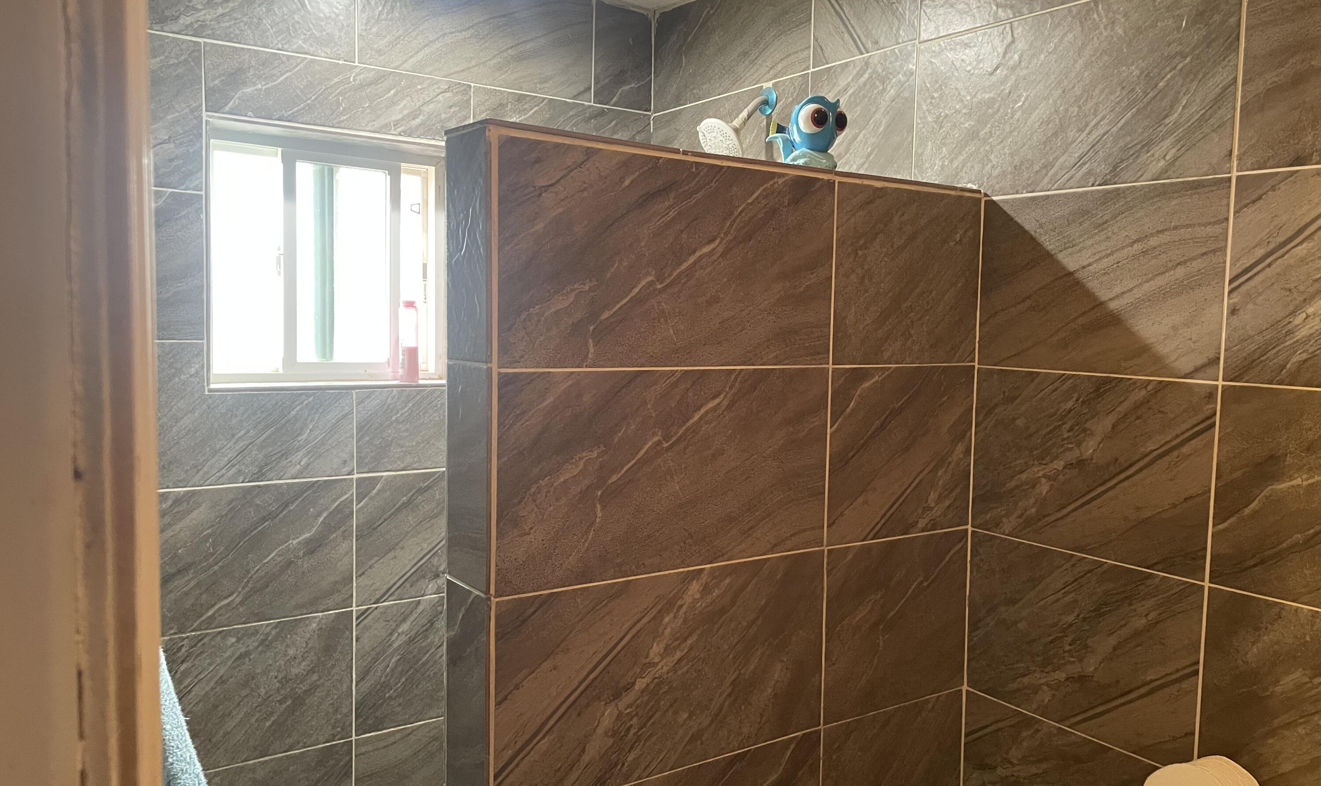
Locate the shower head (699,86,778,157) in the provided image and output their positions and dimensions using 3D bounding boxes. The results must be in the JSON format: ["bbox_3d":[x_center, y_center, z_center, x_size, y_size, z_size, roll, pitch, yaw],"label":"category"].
[{"bbox_3d":[0.177,-0.610,2.259,0.185,0.200,0.125,-2,5,-35],"label":"shower head"}]

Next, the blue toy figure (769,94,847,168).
[{"bbox_3d":[0.243,-0.433,1.667,0.125,0.137,0.135,-2,5,-35],"label":"blue toy figure"}]

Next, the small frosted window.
[{"bbox_3d":[-0.769,-0.307,2.325,0.567,0.563,0.080,-2,5,-35],"label":"small frosted window"}]

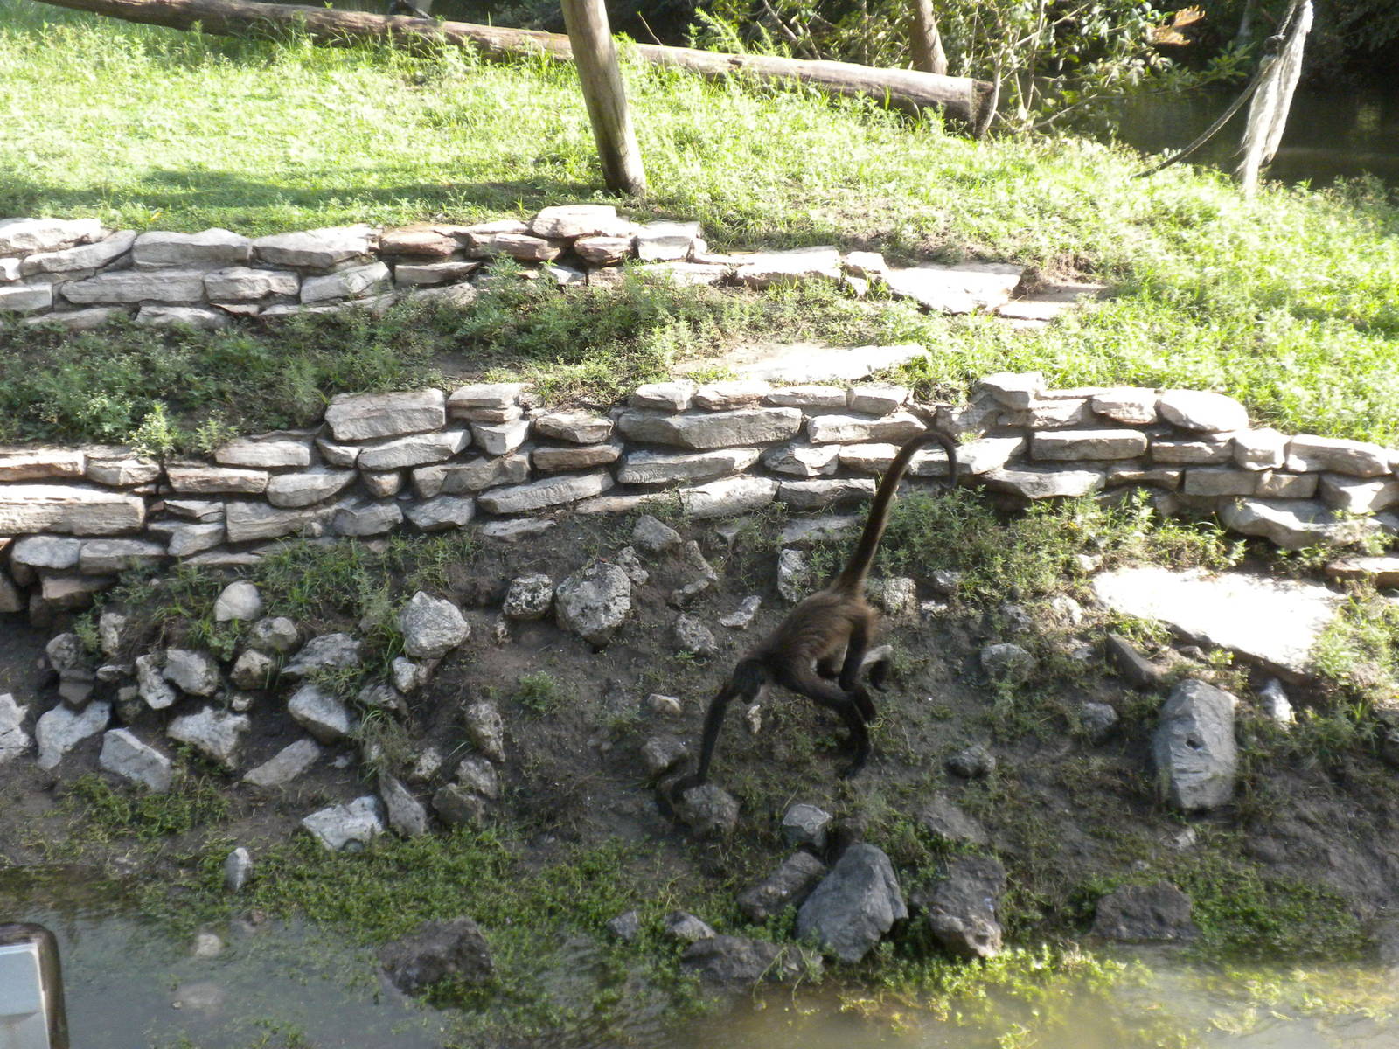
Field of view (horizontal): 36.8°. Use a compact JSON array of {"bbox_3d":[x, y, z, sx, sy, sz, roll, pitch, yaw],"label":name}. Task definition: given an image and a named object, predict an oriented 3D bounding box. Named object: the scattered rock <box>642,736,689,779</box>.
[{"bbox_3d":[-0.110,0.753,6.796,0.149,0.097,0.129,0,20,-1],"label":"scattered rock"}]

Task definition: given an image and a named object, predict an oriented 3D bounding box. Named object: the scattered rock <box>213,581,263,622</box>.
[{"bbox_3d":[-1.497,0.252,6.821,0.160,0.125,0.136,0,18,0],"label":"scattered rock"}]

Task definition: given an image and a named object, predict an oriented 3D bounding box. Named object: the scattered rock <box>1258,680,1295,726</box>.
[{"bbox_3d":[1.919,0.590,6.980,0.080,0.075,0.170,-18,54,-13],"label":"scattered rock"}]

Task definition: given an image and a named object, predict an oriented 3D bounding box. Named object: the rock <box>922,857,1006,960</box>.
[{"bbox_3d":[0.814,1.179,6.451,0.250,0.250,0.230,3,20,8],"label":"rock"}]

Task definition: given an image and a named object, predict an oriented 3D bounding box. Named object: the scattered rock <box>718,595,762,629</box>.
[{"bbox_3d":[0.136,0.301,7.179,0.146,0.090,0.112,0,20,1],"label":"scattered rock"}]

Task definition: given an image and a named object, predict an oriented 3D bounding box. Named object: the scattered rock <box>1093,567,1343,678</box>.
[{"bbox_3d":[1.767,0.316,7.297,0.802,0.080,0.535,14,32,23],"label":"scattered rock"}]

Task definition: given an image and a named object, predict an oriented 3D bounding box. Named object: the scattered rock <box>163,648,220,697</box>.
[{"bbox_3d":[-1.612,0.468,6.666,0.184,0.148,0.156,0,18,0],"label":"scattered rock"}]

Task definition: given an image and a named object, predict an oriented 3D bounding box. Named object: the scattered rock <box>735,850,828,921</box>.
[{"bbox_3d":[0.252,1.121,6.500,0.125,0.110,0.315,34,52,32],"label":"scattered rock"}]

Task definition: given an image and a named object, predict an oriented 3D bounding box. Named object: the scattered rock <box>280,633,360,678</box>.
[{"bbox_3d":[-1.297,0.456,7.220,0.265,0.125,0.170,-8,33,-13],"label":"scattered rock"}]

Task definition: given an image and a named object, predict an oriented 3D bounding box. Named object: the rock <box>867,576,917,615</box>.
[{"bbox_3d":[0.662,0.246,7.231,0.173,0.096,0.141,2,20,5],"label":"rock"}]

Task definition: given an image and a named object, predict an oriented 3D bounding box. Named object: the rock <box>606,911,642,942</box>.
[{"bbox_3d":[-0.210,1.120,5.852,0.100,0.084,0.085,0,18,0],"label":"rock"}]

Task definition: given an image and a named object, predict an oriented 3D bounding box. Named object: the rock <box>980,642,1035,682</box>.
[{"bbox_3d":[1.038,0.466,7.090,0.185,0.115,0.140,0,32,0],"label":"rock"}]

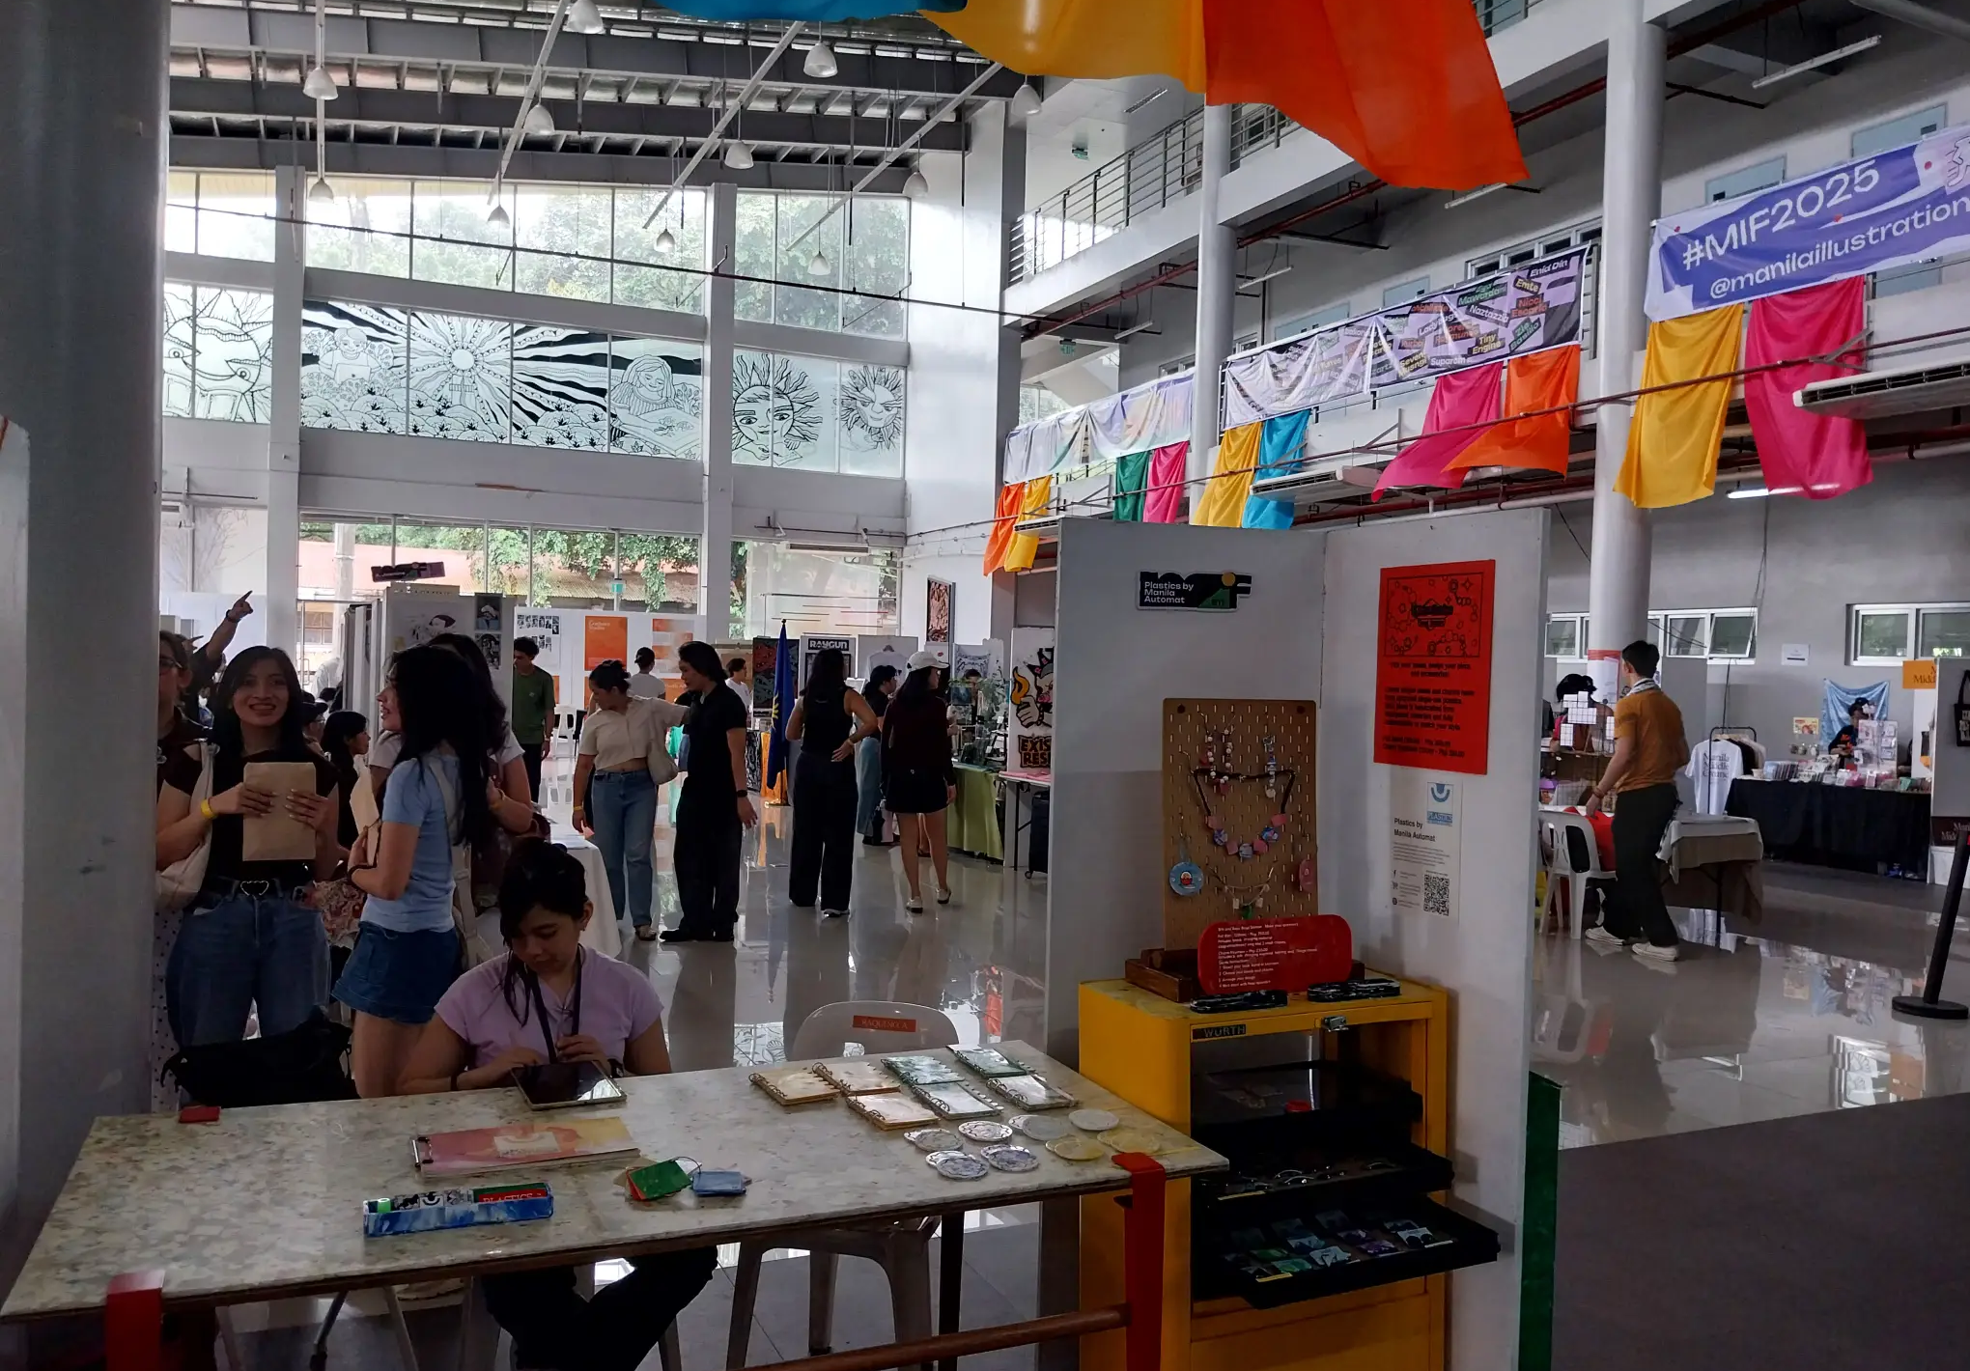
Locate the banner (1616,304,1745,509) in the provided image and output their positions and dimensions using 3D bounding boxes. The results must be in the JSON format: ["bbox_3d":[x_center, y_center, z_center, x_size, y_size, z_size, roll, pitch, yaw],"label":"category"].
[{"bbox_3d":[5.883,-2.352,12.526,0.280,1.650,1.050,1,1,-24],"label":"banner"}]

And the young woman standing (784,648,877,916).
[{"bbox_3d":[-0.998,0.600,9.550,0.540,1.680,0.360,2,1,7],"label":"young woman standing"}]

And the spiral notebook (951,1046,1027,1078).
[{"bbox_3d":[0.002,0.793,3.110,0.110,0.014,0.200,1,1,-24],"label":"spiral notebook"}]

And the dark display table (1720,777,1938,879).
[{"bbox_3d":[7.120,1.199,12.330,0.600,0.740,1.501,1,1,-40],"label":"dark display table"}]

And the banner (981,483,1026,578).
[{"bbox_3d":[0.326,-2.646,25.063,0.350,1.570,1.050,1,1,-24],"label":"banner"}]

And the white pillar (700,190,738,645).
[{"bbox_3d":[-5.039,-4.244,28.137,0.500,10.350,0.500,1,1,-24],"label":"white pillar"}]

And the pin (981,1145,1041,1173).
[{"bbox_3d":[0.043,0.790,2.474,0.100,0.010,0.100,2,1,0],"label":"pin"}]

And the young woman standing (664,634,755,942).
[{"bbox_3d":[-1.578,0.597,8.450,0.380,1.690,0.480,1,1,-35],"label":"young woman standing"}]

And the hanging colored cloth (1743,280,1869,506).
[{"bbox_3d":[6.531,-2.340,11.761,0.200,1.630,1.000,1,1,-24],"label":"hanging colored cloth"}]

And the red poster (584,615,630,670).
[{"bbox_3d":[-6.801,-0.747,26.600,0.750,0.970,0.030,1,1,-24],"label":"red poster"}]

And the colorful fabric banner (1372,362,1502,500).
[{"bbox_3d":[4.621,-2.581,15.085,0.450,1.360,1.400,1,1,-24],"label":"colorful fabric banner"}]

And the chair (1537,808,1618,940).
[{"bbox_3d":[3.630,1.150,9.190,0.470,0.760,0.430,1,1,-34],"label":"chair"}]

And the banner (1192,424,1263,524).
[{"bbox_3d":[3.123,-2.560,19.370,0.280,1.550,1.200,1,1,-24],"label":"banner"}]

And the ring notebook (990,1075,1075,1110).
[{"bbox_3d":[0.090,0.781,2.843,0.105,0.018,0.168,1,1,-24],"label":"ring notebook"}]

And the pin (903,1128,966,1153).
[{"bbox_3d":[-0.090,0.785,2.557,0.100,0.010,0.100,2,1,0],"label":"pin"}]

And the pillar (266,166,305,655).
[{"bbox_3d":[-11.981,-4.000,25.400,0.520,9.780,0.500,1,1,-24],"label":"pillar"}]

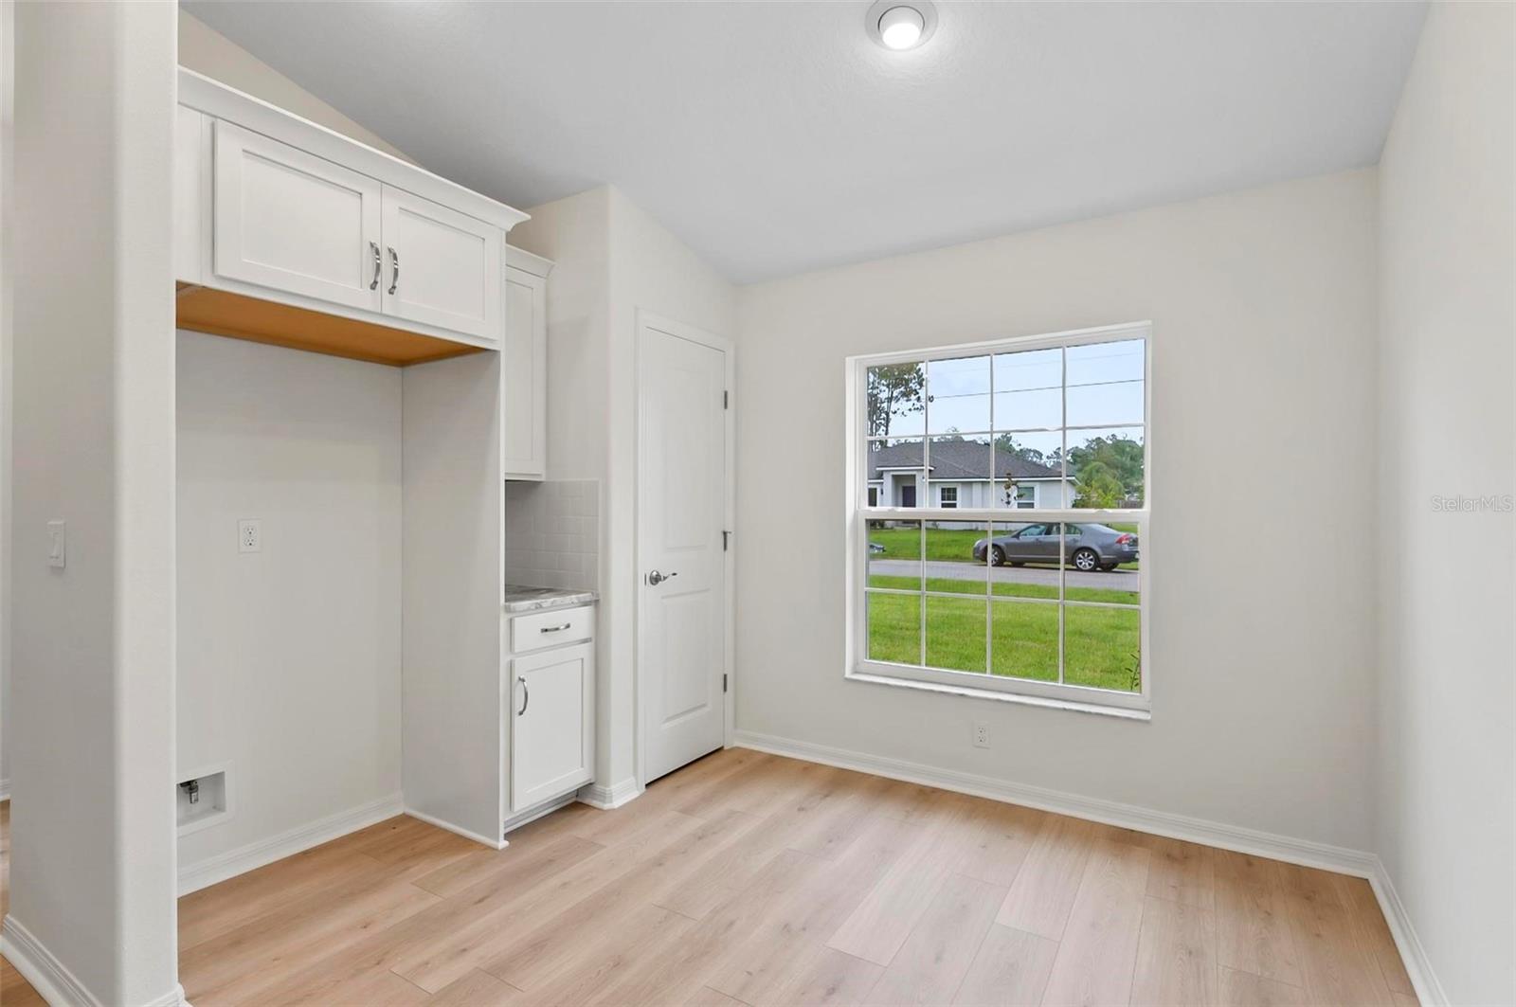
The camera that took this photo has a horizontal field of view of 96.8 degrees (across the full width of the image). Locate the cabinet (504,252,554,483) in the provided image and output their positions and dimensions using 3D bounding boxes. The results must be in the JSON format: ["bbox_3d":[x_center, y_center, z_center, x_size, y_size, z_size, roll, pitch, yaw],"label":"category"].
[{"bbox_3d":[-1.184,-0.588,2.921,0.355,0.975,0.440,0,0,33],"label":"cabinet"}]

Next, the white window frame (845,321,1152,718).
[{"bbox_3d":[1.000,0.069,2.970,1.270,1.547,0.120,0,0,30],"label":"white window frame"}]

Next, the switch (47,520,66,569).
[{"bbox_3d":[-1.782,0.104,1.715,0.075,0.117,0.014,0,0,31],"label":"switch"}]

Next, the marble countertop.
[{"bbox_3d":[-1.070,0.390,2.850,0.635,0.038,0.440,0,0,33],"label":"marble countertop"}]

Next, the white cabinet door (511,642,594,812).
[{"bbox_3d":[-0.810,0.883,2.690,0.022,0.580,0.390,0,0,33],"label":"white cabinet door"}]

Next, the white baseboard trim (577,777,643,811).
[{"bbox_3d":[-0.639,1.233,2.918,0.190,0.090,0.185,0,0,33],"label":"white baseboard trim"}]

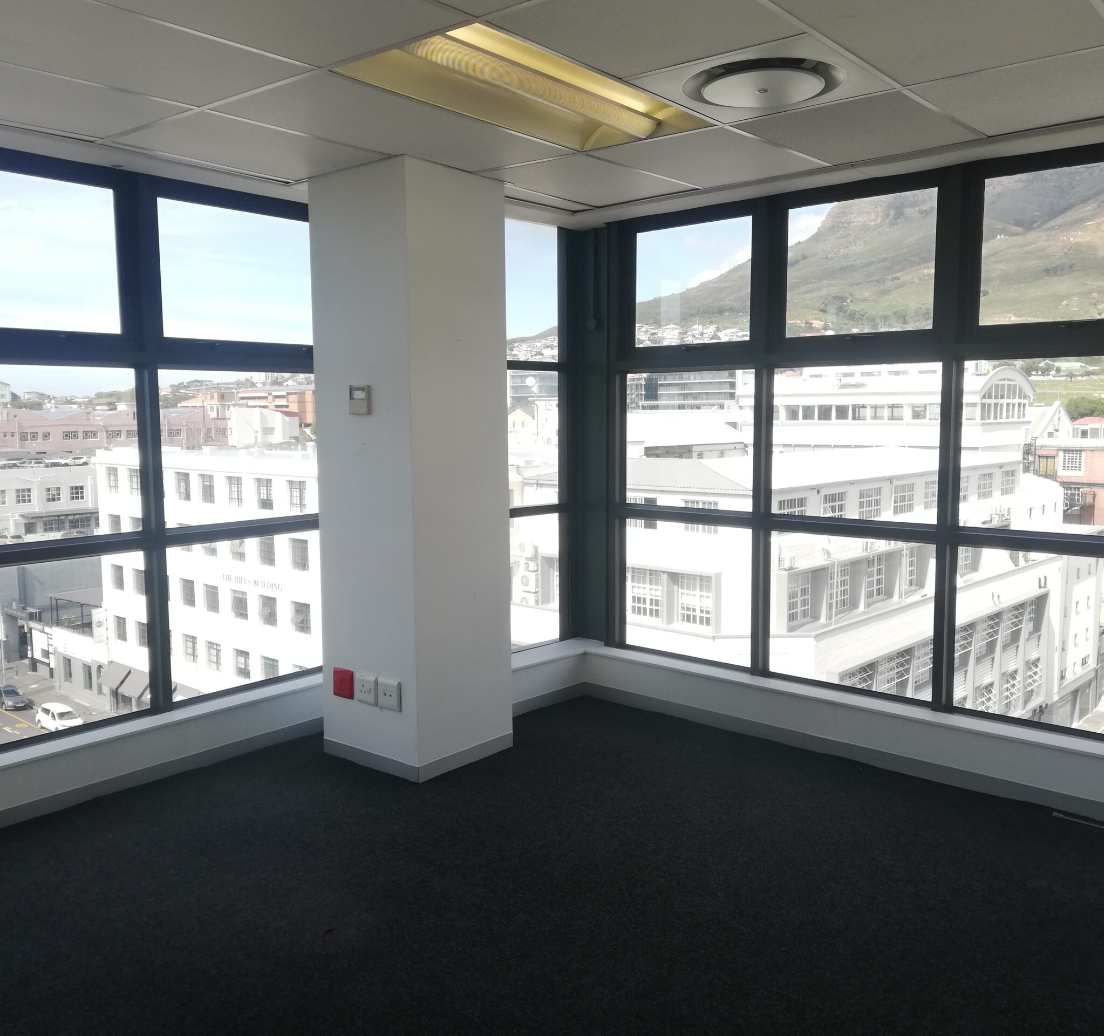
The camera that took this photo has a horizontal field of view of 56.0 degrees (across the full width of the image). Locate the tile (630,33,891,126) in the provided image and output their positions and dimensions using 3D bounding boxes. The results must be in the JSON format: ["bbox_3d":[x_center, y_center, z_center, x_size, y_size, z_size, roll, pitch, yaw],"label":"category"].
[{"bbox_3d":[0.618,-1.286,3.040,0.576,0.020,0.576,5,8,39],"label":"tile"}]

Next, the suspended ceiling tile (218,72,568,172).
[{"bbox_3d":[-0.501,-1.335,3.564,0.576,0.020,1.176,5,8,39],"label":"suspended ceiling tile"}]

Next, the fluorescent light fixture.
[{"bbox_3d":[-0.036,-1.333,3.183,0.576,0.090,1.176,5,8,39],"label":"fluorescent light fixture"}]

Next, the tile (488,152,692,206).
[{"bbox_3d":[0.161,-1.423,4.371,0.576,0.020,0.870,5,8,39],"label":"tile"}]

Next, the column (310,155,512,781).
[{"bbox_3d":[-0.591,-0.191,4.433,0.592,2.435,0.564,5,8,39],"label":"column"}]

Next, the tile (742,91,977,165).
[{"bbox_3d":[1.073,-1.346,3.595,0.576,0.020,0.816,5,8,39],"label":"tile"}]

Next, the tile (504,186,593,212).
[{"bbox_3d":[-0.060,-1.456,4.701,0.138,0.020,0.696,5,8,39],"label":"tile"}]

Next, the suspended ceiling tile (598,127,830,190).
[{"bbox_3d":[0.618,-1.384,3.984,0.576,0.020,0.846,5,8,39],"label":"suspended ceiling tile"}]

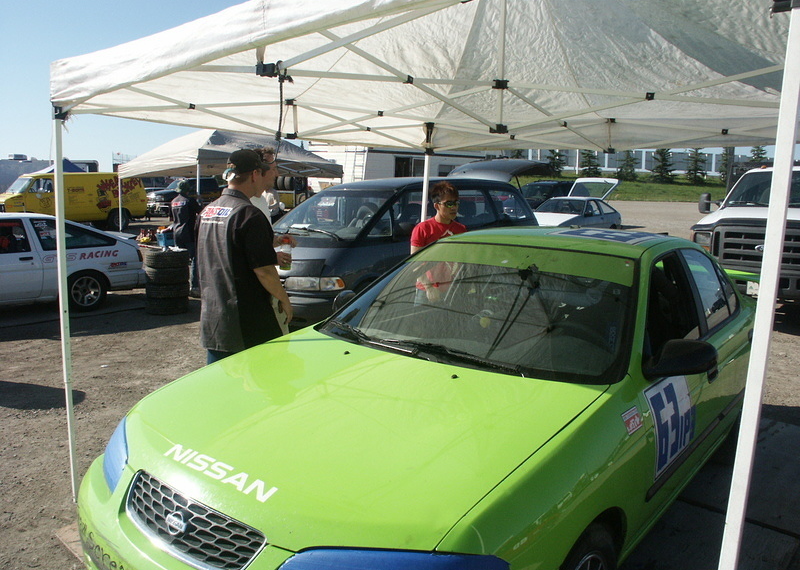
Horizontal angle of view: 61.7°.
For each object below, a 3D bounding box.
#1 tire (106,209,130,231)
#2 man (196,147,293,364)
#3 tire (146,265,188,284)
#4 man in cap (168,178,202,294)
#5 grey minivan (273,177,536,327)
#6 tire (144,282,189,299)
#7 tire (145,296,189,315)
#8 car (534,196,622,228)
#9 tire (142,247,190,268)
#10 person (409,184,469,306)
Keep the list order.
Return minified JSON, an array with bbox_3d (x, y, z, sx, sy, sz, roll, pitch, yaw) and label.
[{"bbox_3d":[-10.076,-2.246,24.100,0.730,0.730,0.230,-3,9,-28],"label":"tire"},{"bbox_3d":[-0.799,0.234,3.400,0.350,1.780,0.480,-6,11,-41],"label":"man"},{"bbox_3d":[-3.094,-0.165,8.880,0.570,0.200,0.570,-2,8,-20],"label":"tire"},{"bbox_3d":[-3.233,-0.710,10.100,0.550,1.740,0.450,4,8,22],"label":"man in cap"},{"bbox_3d":[-0.013,-0.484,8.750,1.800,1.770,4.750,7,10,38],"label":"grey minivan"},{"bbox_3d":[-3.094,0.033,8.910,0.570,0.200,0.570,-2,8,-20],"label":"tire"},{"bbox_3d":[-3.108,0.230,8.940,0.570,0.200,0.570,-2,8,-20],"label":"tire"},{"bbox_3d":[4.630,-1.691,18.600,1.650,1.330,4.200,7,10,38],"label":"car"},{"bbox_3d":[-3.083,-0.363,8.850,0.570,0.200,0.570,-2,8,-20],"label":"tire"},{"bbox_3d":[0.282,0.100,4.850,0.470,1.680,0.330,-4,9,-30],"label":"person"}]

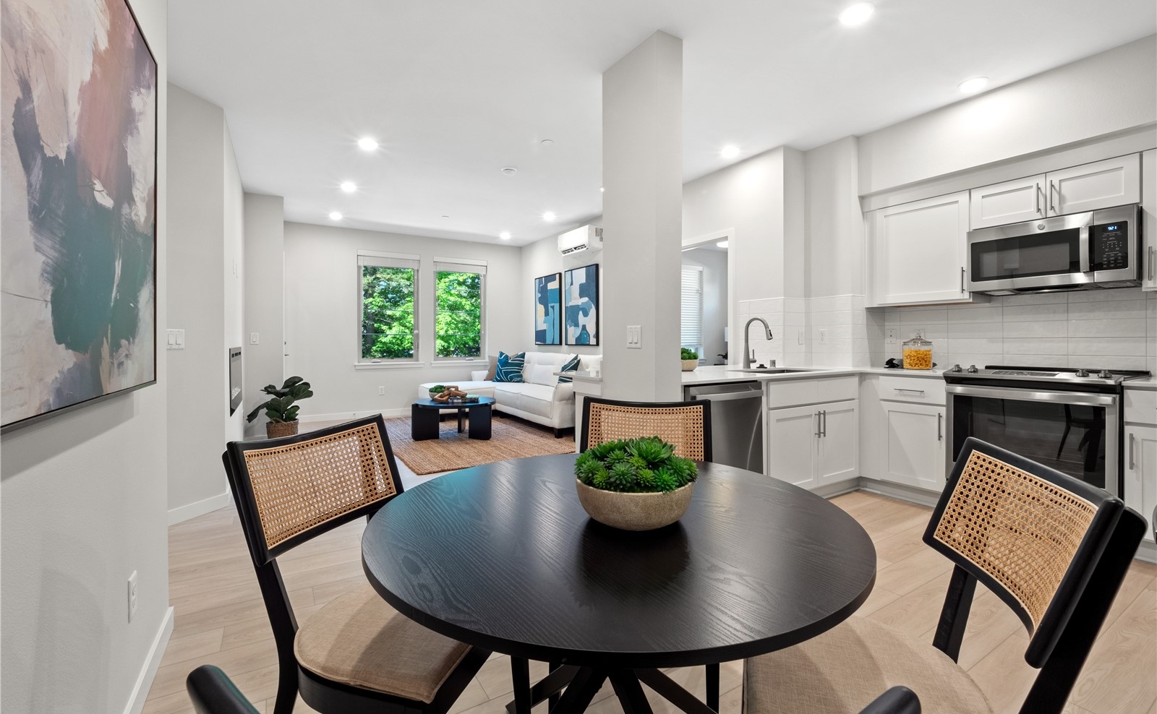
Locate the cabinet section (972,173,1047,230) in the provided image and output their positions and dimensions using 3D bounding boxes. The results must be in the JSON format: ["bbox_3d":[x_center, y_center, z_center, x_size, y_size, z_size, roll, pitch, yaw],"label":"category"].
[{"bbox_3d":[2.951,-1.013,3.167,0.320,0.292,0.379,-1,1,-33],"label":"cabinet section"}]

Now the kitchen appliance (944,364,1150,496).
[{"bbox_3d":[2.863,0.573,2.919,0.670,0.935,0.765,-1,2,-32],"label":"kitchen appliance"}]

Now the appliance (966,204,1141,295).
[{"bbox_3d":[3.030,-0.638,2.990,0.410,0.420,0.757,-1,2,-32],"label":"appliance"}]

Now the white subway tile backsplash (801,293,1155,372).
[{"bbox_3d":[2.676,-0.186,3.394,0.480,0.570,1.850,-1,2,-32],"label":"white subway tile backsplash"}]

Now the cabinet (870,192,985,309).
[{"bbox_3d":[2.654,-0.775,3.557,0.330,0.750,0.660,-1,2,-32],"label":"cabinet"}]

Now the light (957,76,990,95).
[{"bbox_3d":[2.615,-1.792,3.092,0.160,0.030,0.160,-1,2,-32],"label":"light"}]

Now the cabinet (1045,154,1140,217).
[{"bbox_3d":[3.157,-1.002,2.842,0.340,0.280,0.376,-1,2,-32],"label":"cabinet"}]

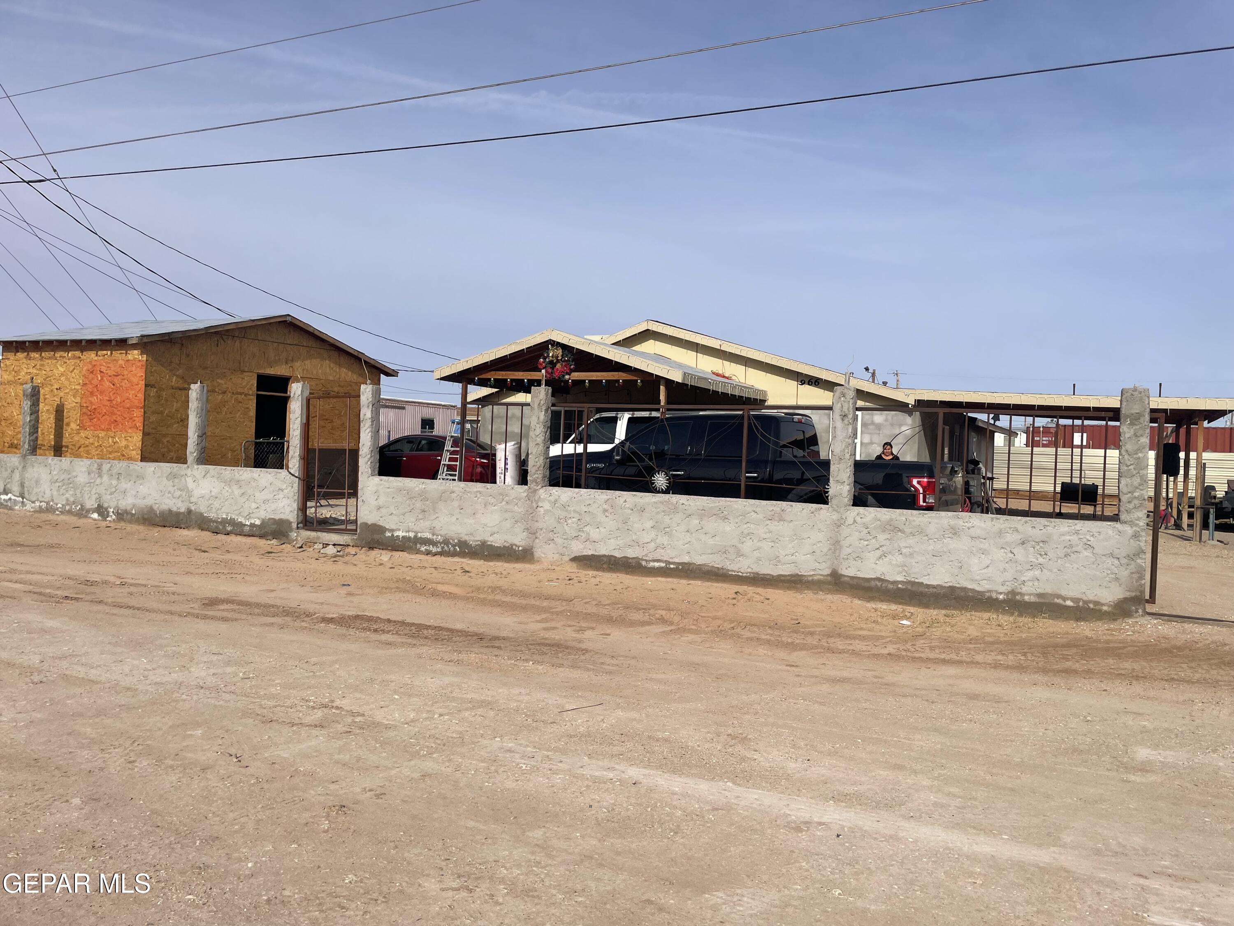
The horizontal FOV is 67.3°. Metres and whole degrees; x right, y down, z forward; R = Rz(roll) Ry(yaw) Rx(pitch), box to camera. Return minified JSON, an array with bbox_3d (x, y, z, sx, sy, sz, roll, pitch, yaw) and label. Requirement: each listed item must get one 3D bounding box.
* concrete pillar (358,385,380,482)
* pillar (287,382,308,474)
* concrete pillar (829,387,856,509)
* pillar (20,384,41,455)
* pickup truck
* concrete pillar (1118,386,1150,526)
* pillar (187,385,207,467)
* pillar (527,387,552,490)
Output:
[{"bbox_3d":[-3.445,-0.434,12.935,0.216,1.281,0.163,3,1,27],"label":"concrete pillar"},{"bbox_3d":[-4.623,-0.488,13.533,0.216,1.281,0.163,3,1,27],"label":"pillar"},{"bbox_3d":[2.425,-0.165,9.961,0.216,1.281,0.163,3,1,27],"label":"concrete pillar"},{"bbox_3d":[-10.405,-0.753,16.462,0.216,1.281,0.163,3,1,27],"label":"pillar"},{"bbox_3d":[1.506,0.366,12.518,5.870,1.950,2.100,3,1,28],"label":"pickup truck"},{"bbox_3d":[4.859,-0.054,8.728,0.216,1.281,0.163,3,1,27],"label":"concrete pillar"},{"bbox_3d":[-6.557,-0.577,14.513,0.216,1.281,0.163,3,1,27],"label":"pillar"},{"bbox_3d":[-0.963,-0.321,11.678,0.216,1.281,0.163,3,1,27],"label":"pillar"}]

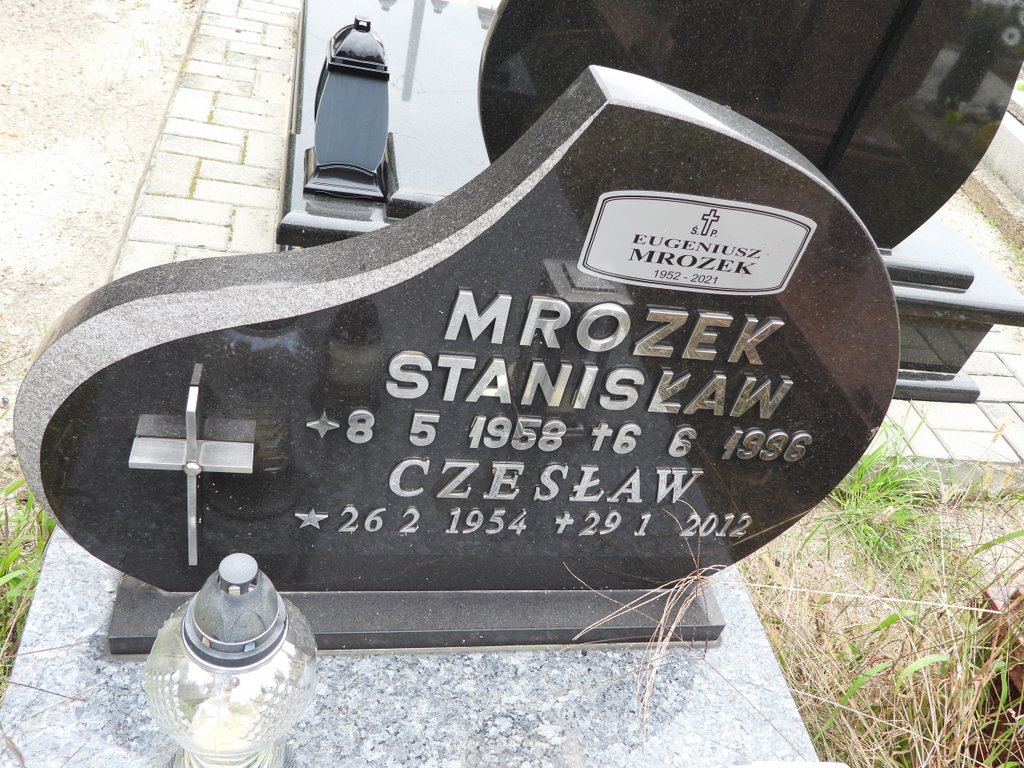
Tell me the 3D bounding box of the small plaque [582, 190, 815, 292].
[{"bbox_3d":[0.158,-0.114,0.694,0.198,0.086,0.006,4,40,-15],"label":"small plaque"}]

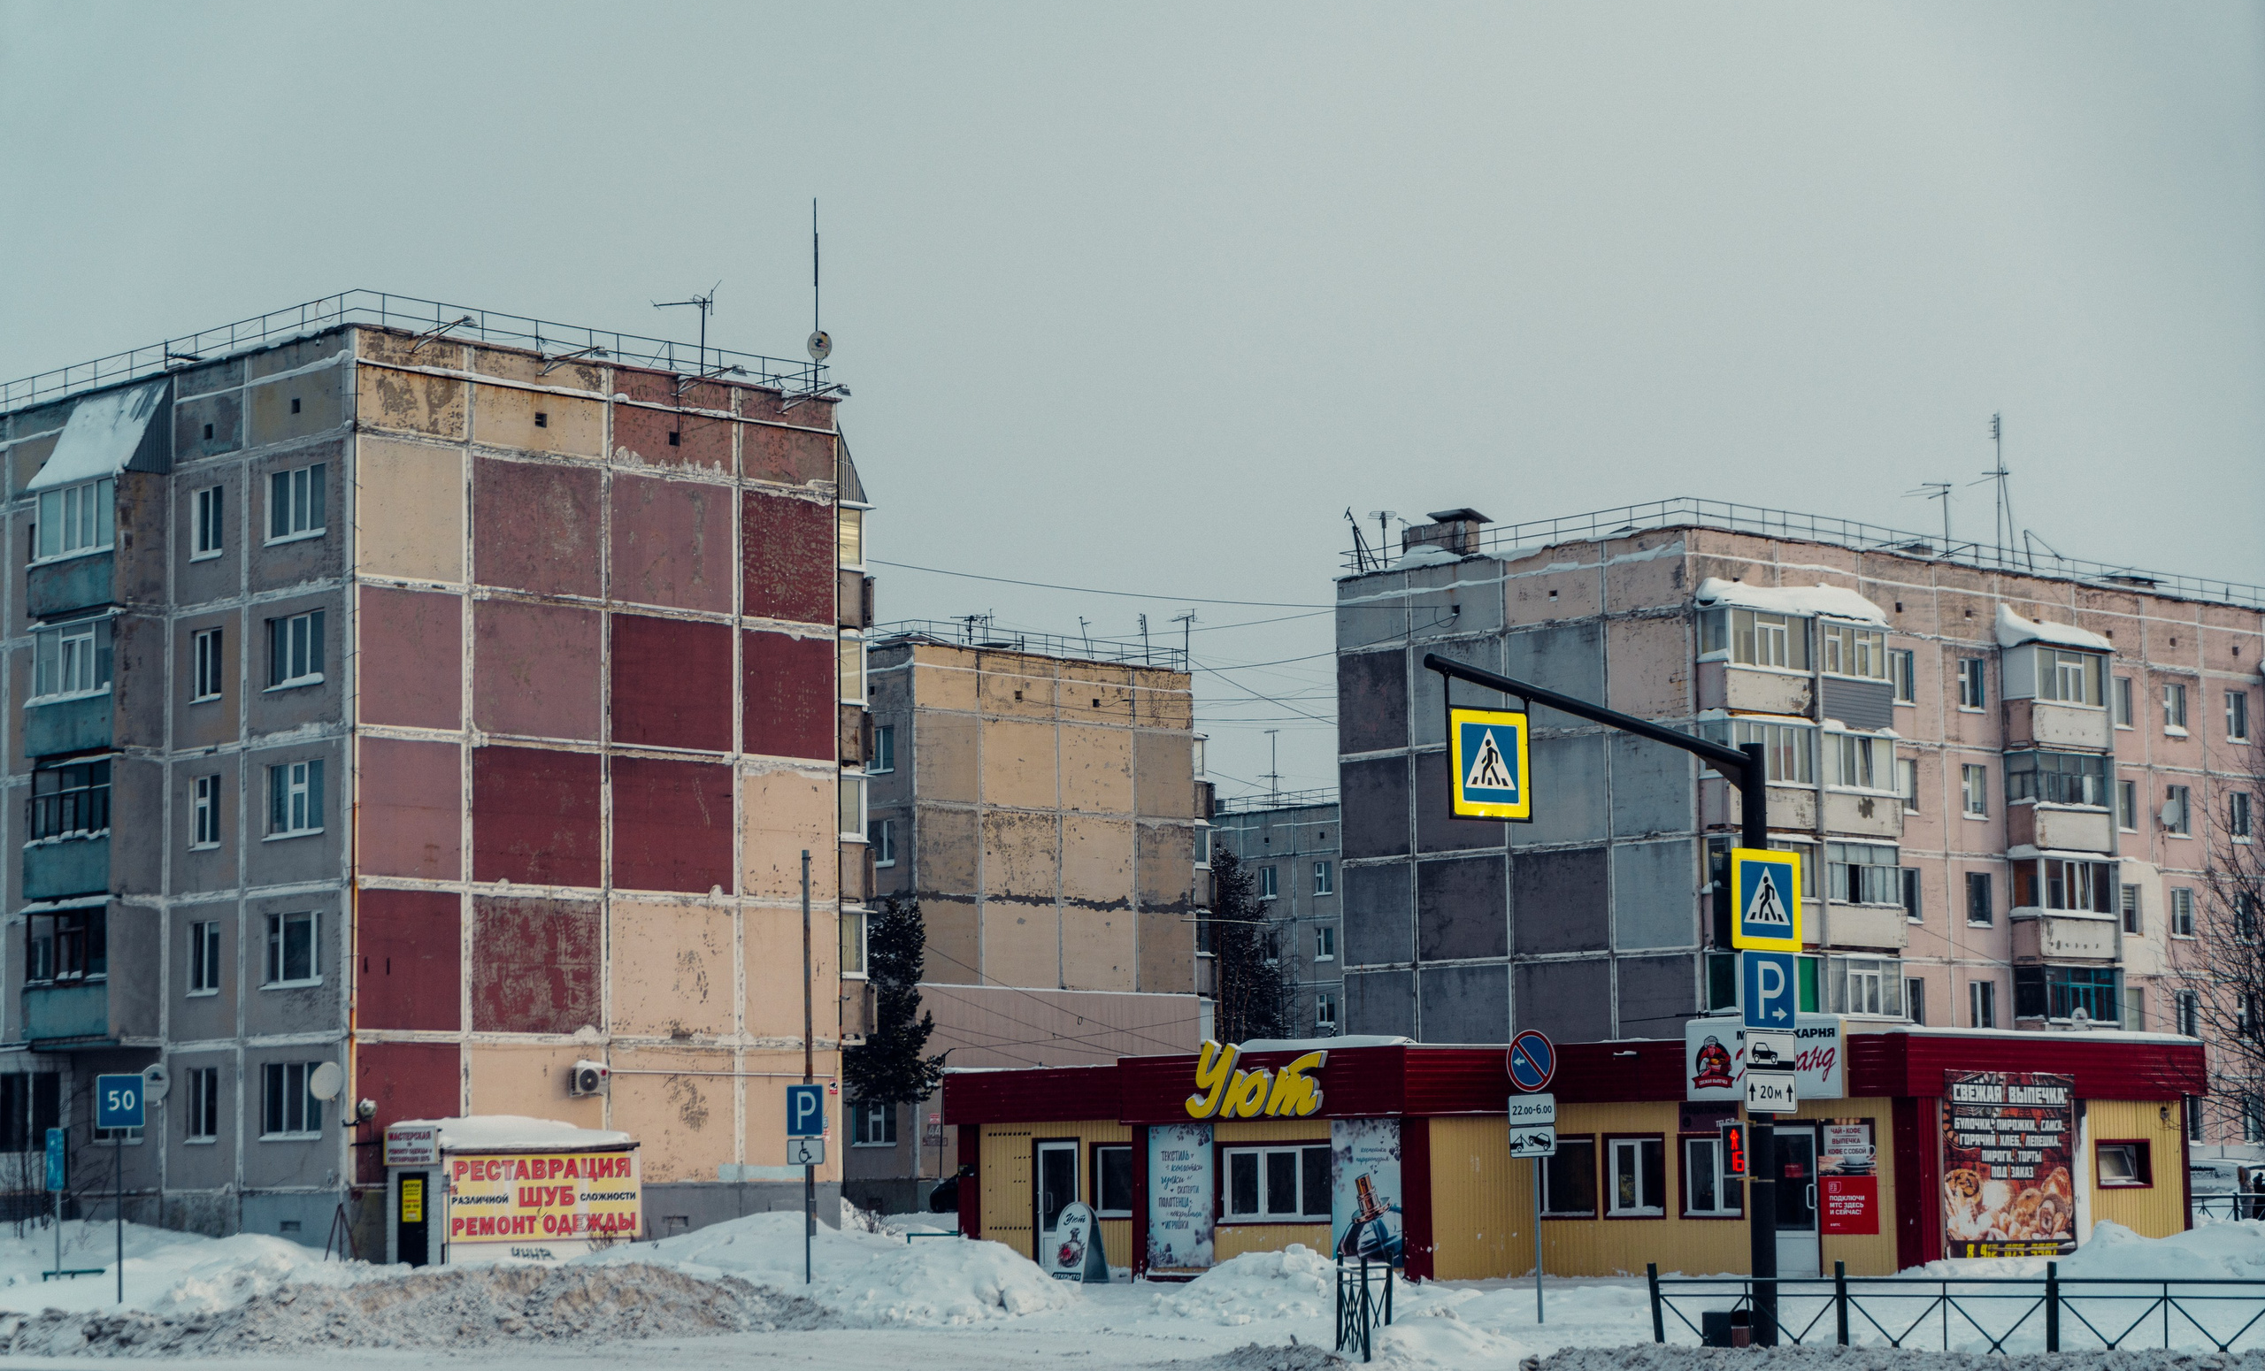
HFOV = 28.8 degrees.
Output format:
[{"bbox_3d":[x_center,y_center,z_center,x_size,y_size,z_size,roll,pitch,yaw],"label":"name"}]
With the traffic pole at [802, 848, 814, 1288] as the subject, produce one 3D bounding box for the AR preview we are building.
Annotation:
[{"bbox_3d":[-4.607,5.407,62.502,0.100,6.232,0.100,-7,-9,43],"label":"traffic pole"}]

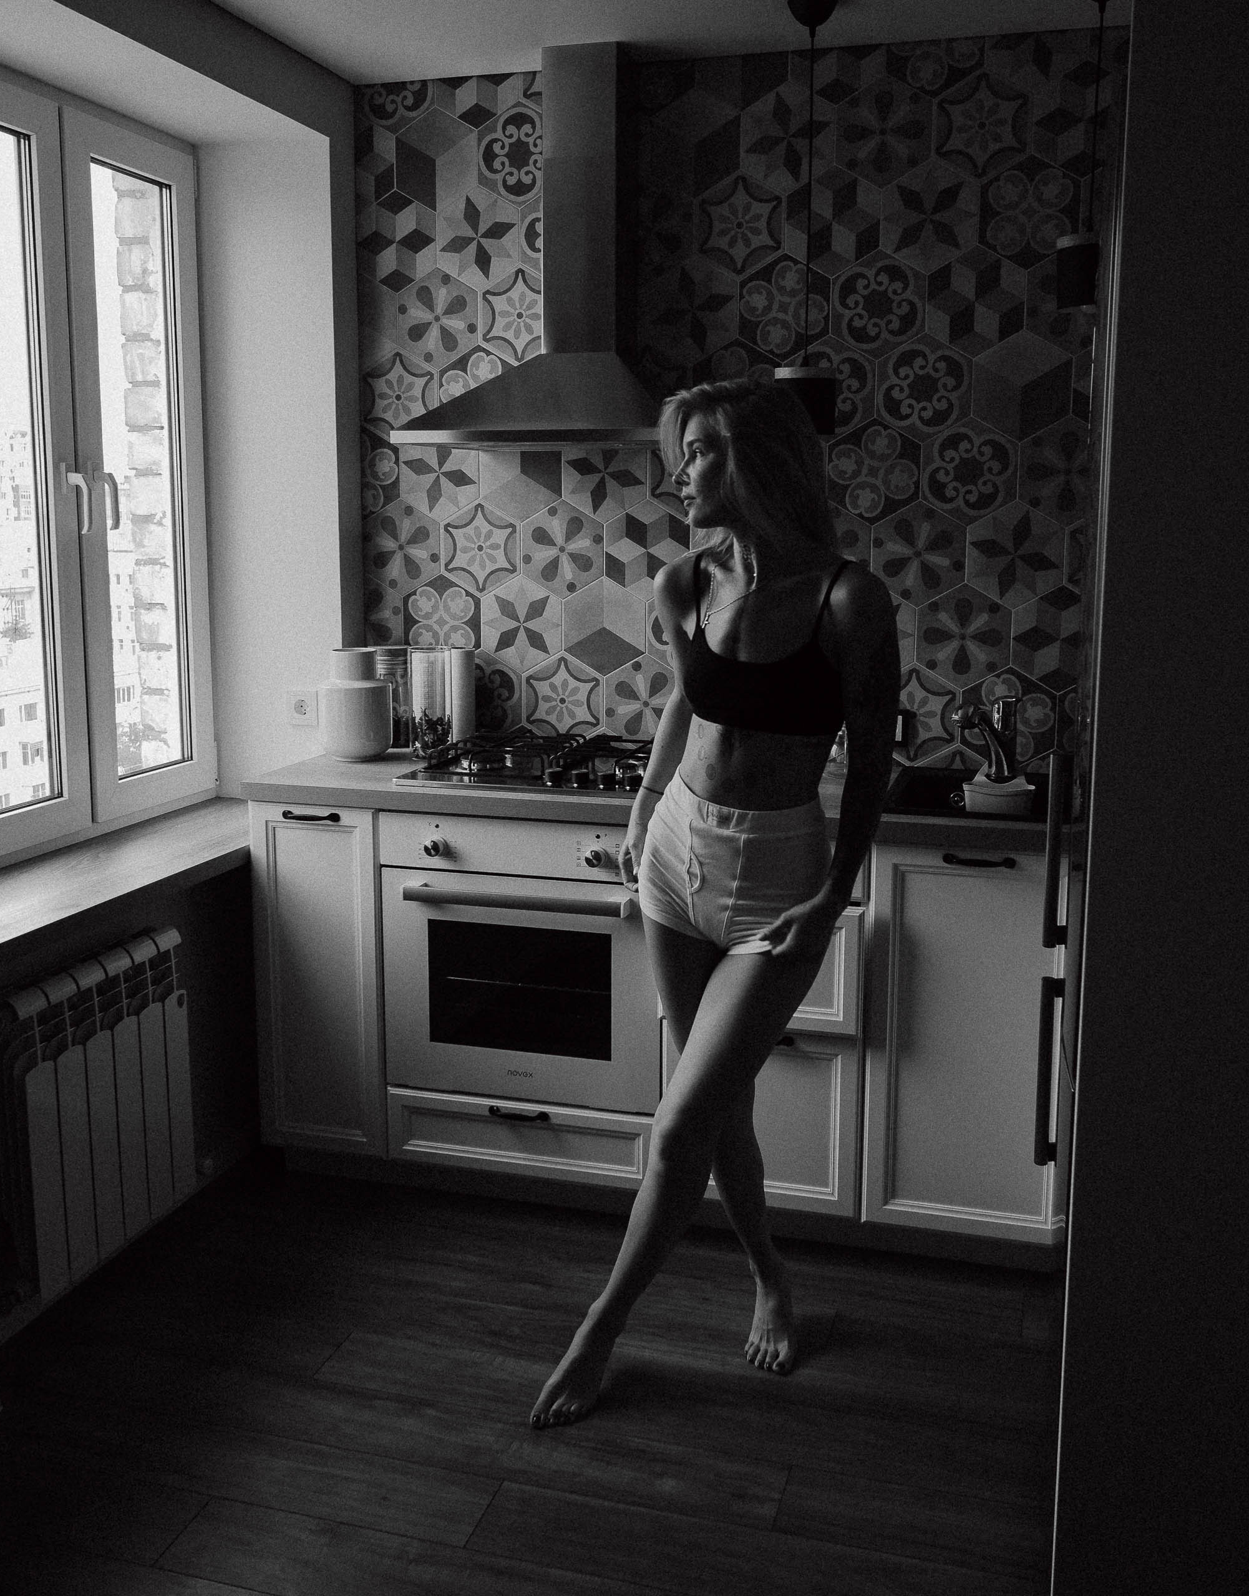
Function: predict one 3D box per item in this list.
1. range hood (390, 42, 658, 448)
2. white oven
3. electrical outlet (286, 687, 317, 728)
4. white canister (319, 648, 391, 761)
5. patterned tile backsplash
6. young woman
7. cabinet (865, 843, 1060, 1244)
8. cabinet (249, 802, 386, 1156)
[{"bbox_3d":[-0.120,-1.182,3.028,0.600,0.867,0.491,3,9,16],"label":"range hood"},{"bbox_3d":[-0.149,0.303,3.135,0.598,0.593,0.570,3,9,16],"label":"white oven"},{"bbox_3d":[-0.792,-0.221,3.476,0.082,0.084,0.015,3,9,16],"label":"electrical outlet"},{"bbox_3d":[-0.630,-0.220,3.343,0.162,0.256,0.162,0,8,0],"label":"white canister"},{"bbox_3d":[0.197,-0.865,3.240,1.755,1.560,0.020,3,9,16],"label":"patterned tile backsplash"},{"bbox_3d":[0.158,0.150,2.311,0.480,1.640,0.640,5,9,28],"label":"young woman"},{"bbox_3d":[0.729,0.427,2.938,0.385,0.748,0.564,3,9,16],"label":"cabinet"},{"bbox_3d":[-0.576,0.355,3.303,0.305,0.762,0.564,3,9,16],"label":"cabinet"}]

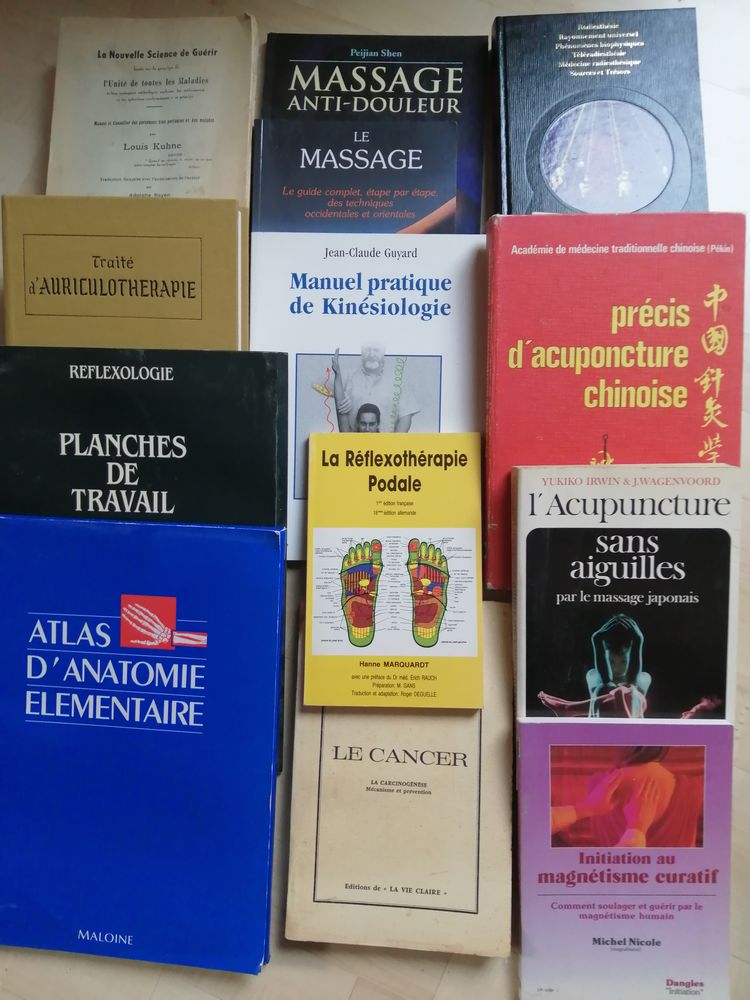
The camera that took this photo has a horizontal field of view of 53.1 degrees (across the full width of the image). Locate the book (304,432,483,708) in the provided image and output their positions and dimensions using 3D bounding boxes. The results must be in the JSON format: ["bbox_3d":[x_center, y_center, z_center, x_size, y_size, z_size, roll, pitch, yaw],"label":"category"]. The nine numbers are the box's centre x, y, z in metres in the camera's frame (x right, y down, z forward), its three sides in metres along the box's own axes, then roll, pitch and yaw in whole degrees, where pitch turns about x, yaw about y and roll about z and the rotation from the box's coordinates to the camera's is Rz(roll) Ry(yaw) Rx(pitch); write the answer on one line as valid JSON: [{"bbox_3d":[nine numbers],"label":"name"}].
[{"bbox_3d":[0.013,0.044,0.492,0.114,0.012,0.177,0,83,3],"label":"book"}]

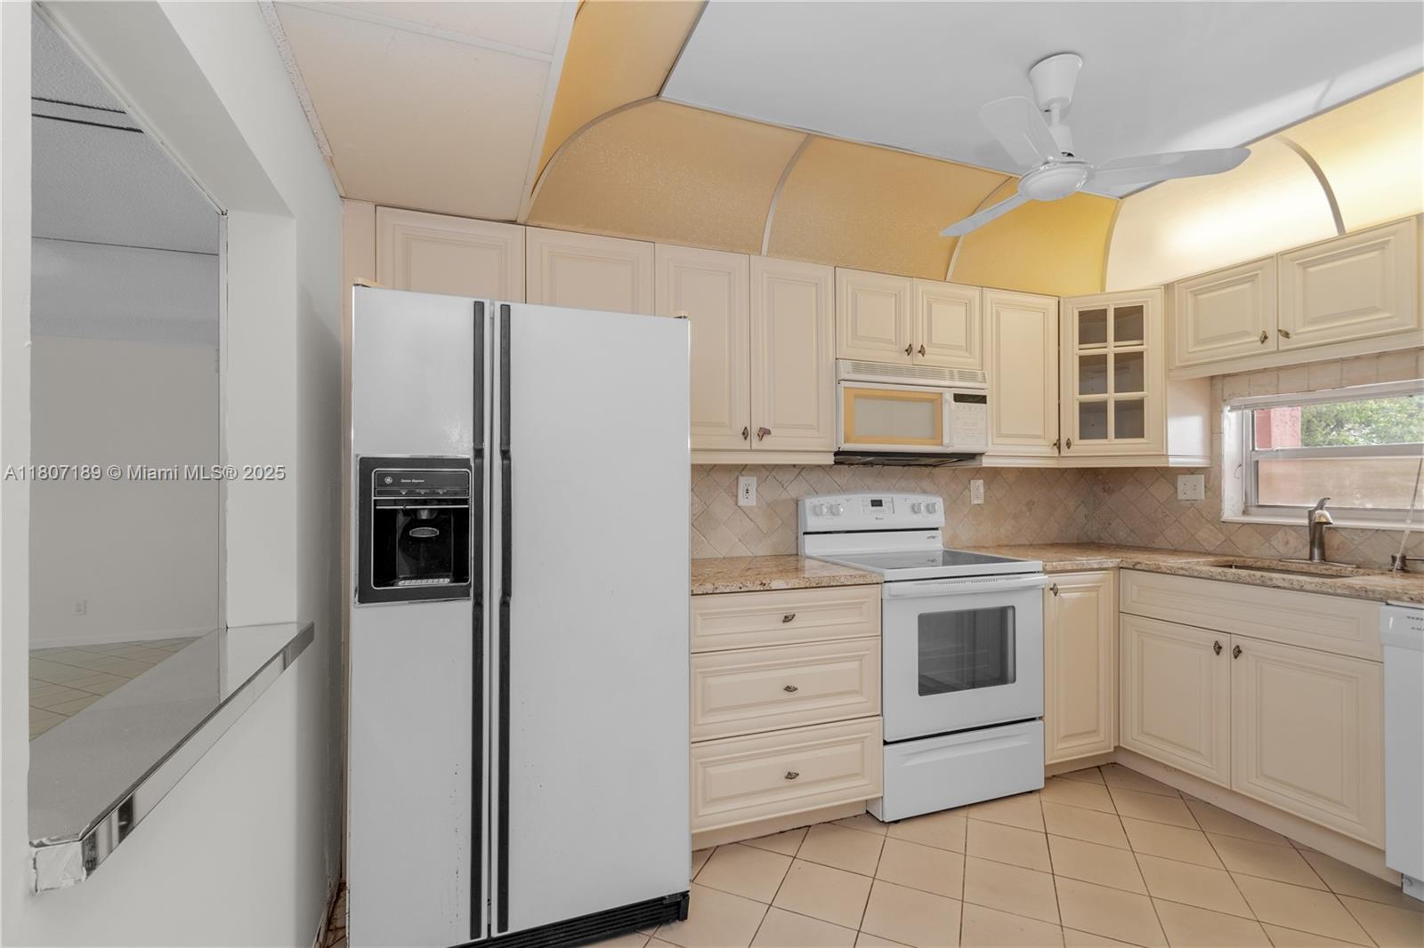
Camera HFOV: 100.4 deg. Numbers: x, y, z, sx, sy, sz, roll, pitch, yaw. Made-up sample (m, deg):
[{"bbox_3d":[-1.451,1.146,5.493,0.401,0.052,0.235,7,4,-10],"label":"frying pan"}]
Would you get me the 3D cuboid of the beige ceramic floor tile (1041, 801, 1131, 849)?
[{"bbox_3d":[1.362,1.291,2.181,0.252,0.010,0.252,-1,-2,25],"label":"beige ceramic floor tile"}]

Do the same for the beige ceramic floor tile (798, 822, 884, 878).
[{"bbox_3d":[0.453,1.283,2.037,0.250,0.010,0.250,-1,-2,25],"label":"beige ceramic floor tile"}]

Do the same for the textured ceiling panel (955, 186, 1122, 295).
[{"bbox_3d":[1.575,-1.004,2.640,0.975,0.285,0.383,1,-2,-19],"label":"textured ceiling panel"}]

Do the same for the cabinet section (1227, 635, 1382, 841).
[{"bbox_3d":[2.259,0.870,2.091,0.600,0.572,0.406,0,-1,-19],"label":"cabinet section"}]

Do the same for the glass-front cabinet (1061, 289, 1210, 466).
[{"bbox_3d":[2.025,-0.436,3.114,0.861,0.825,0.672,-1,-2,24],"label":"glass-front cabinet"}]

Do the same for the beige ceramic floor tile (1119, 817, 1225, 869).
[{"bbox_3d":[1.589,1.283,2.064,0.250,0.010,0.250,-1,-2,25],"label":"beige ceramic floor tile"}]

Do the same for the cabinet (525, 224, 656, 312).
[{"bbox_3d":[-0.480,-0.666,2.262,0.455,0.370,0.330,0,-2,-20],"label":"cabinet"}]

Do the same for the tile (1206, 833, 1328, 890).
[{"bbox_3d":[1.825,1.285,1.966,0.252,0.010,0.252,-1,-2,25],"label":"tile"}]

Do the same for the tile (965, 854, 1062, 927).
[{"bbox_3d":[0.915,1.281,1.825,0.252,0.010,0.252,-1,-2,25],"label":"tile"}]

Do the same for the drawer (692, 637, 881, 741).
[{"bbox_3d":[0.190,0.738,2.252,0.750,0.287,0.450,0,-2,-20],"label":"drawer"}]

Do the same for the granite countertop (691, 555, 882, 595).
[{"bbox_3d":[0.169,0.393,2.360,0.770,0.042,0.650,1,-2,-19],"label":"granite countertop"}]

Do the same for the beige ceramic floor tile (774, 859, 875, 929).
[{"bbox_3d":[0.345,1.278,1.807,0.250,0.010,0.250,-1,-2,25],"label":"beige ceramic floor tile"}]

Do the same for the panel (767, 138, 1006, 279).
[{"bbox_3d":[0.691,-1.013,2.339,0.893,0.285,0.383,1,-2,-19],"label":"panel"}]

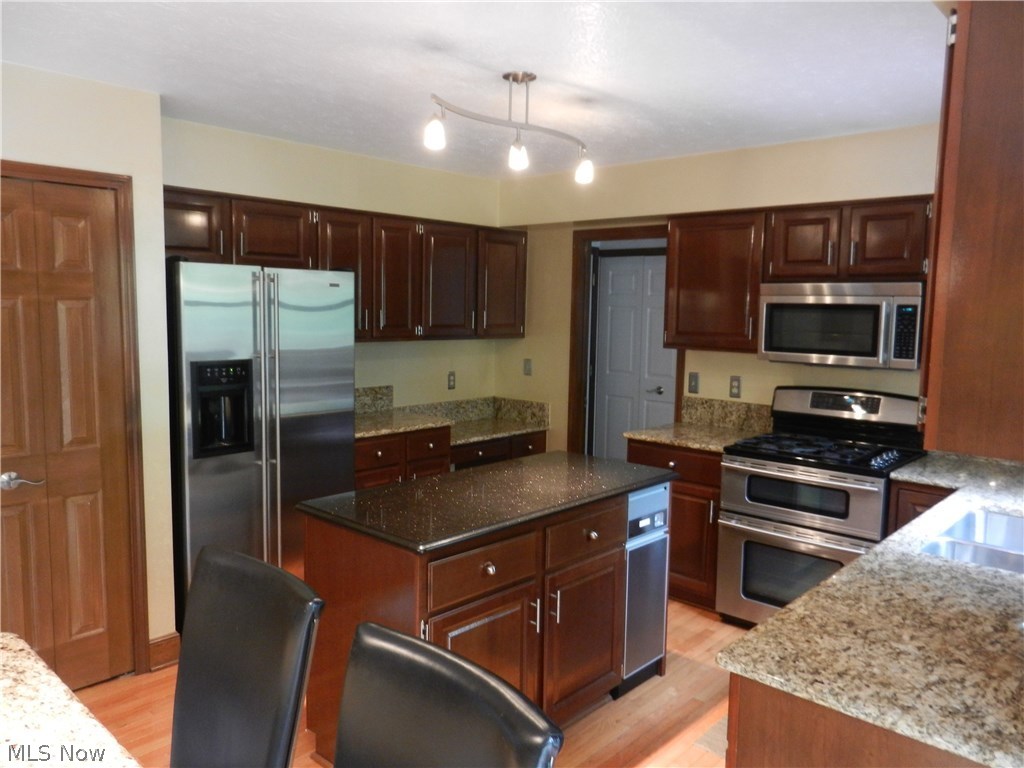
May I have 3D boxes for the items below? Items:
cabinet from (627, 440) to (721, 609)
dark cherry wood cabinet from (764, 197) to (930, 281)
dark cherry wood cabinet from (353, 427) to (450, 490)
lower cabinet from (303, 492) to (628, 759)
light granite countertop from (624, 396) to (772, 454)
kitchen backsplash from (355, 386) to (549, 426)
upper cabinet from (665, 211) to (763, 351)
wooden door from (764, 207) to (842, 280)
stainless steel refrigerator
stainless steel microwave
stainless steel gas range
[{"bbox_3d":[1.058,0.769,4.223,0.580,0.875,0.620,7,9,43],"label":"cabinet"},{"bbox_3d":[1.693,-0.700,3.683,0.765,0.375,0.360,7,9,43],"label":"dark cherry wood cabinet"},{"bbox_3d":[-0.847,0.696,4.558,0.605,0.870,0.710,7,9,43],"label":"dark cherry wood cabinet"},{"bbox_3d":[-0.146,0.889,2.846,0.655,0.900,1.065,7,9,43],"label":"lower cabinet"},{"bbox_3d":[1.060,0.229,4.186,0.625,0.217,0.620,7,9,43],"label":"light granite countertop"},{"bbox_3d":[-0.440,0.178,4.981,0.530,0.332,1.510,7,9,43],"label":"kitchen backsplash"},{"bbox_3d":[1.202,-0.568,4.158,0.573,0.763,0.360,7,9,43],"label":"upper cabinet"},{"bbox_3d":[1.441,-0.701,3.675,0.368,0.332,0.022,7,9,43],"label":"wooden door"},{"bbox_3d":[-1.361,0.297,3.857,0.695,1.795,0.910,7,9,43],"label":"stainless steel refrigerator"},{"bbox_3d":[1.677,-0.300,3.711,0.756,0.408,0.395,7,9,43],"label":"stainless steel microwave"},{"bbox_3d":[1.536,0.659,3.715,0.757,1.235,0.690,7,9,43],"label":"stainless steel gas range"}]

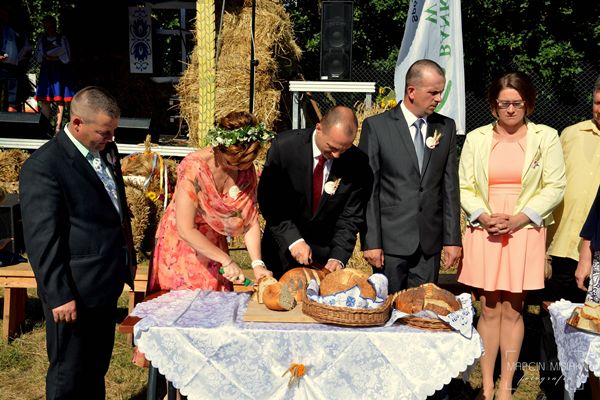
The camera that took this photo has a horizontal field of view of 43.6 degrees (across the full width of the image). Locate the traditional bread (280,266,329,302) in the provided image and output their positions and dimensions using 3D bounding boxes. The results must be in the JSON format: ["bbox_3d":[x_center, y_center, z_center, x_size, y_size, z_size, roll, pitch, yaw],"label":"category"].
[{"bbox_3d":[0.014,0.352,3.204,0.225,0.120,0.190,-1,8,-9],"label":"traditional bread"}]

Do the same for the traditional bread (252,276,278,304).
[{"bbox_3d":[-0.142,0.373,3.126,0.080,0.098,0.110,6,9,36],"label":"traditional bread"}]

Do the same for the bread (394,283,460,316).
[{"bbox_3d":[0.503,0.392,2.977,0.255,0.110,0.225,0,8,0],"label":"bread"}]

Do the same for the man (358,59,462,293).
[{"bbox_3d":[0.555,0.214,3.710,0.520,1.800,0.310,-1,8,-7],"label":"man"}]

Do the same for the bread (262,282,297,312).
[{"bbox_3d":[-0.082,0.387,3.037,0.125,0.103,0.115,6,9,36],"label":"bread"}]

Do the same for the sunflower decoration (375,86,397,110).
[{"bbox_3d":[0.710,-0.844,6.243,0.185,0.200,0.150,0,8,0],"label":"sunflower decoration"}]

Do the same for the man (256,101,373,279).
[{"bbox_3d":[0.075,0.343,3.576,0.560,1.580,0.600,-1,8,-7],"label":"man"}]

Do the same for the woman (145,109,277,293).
[{"bbox_3d":[-0.410,0.368,3.499,0.520,1.550,0.620,-4,9,-30],"label":"woman"}]

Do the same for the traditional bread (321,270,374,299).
[{"bbox_3d":[0.190,0.351,3.053,0.235,0.130,0.210,0,8,0],"label":"traditional bread"}]

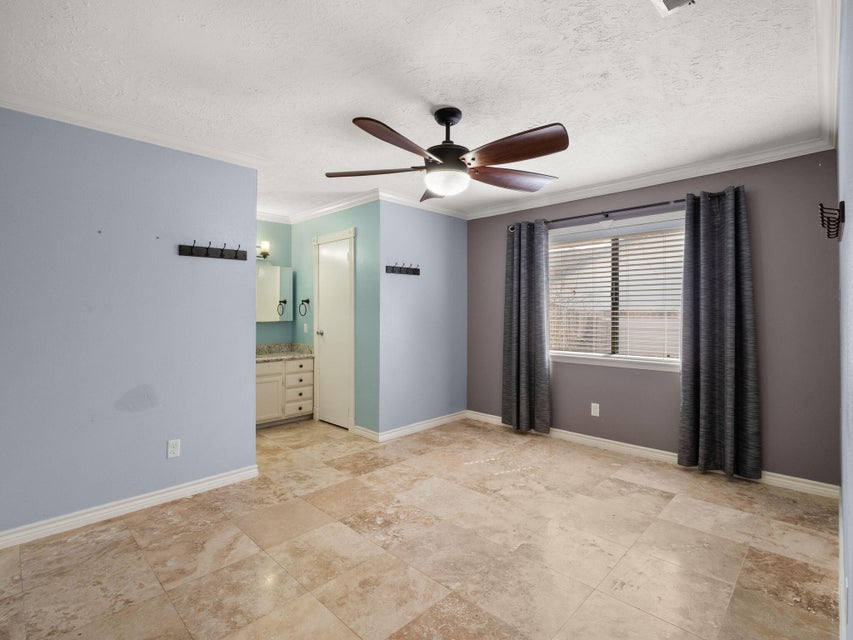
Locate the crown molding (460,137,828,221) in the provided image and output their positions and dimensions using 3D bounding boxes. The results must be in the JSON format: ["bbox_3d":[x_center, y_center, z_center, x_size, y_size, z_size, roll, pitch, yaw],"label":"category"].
[{"bbox_3d":[1.578,-1.194,3.604,3.030,0.085,0.085,1,2,42],"label":"crown molding"}]

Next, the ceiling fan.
[{"bbox_3d":[0.108,-0.966,2.320,1.430,0.480,1.420,1,2,42],"label":"ceiling fan"}]

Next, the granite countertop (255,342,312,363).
[{"bbox_3d":[-1.965,0.383,4.397,1.250,0.160,0.540,-1,2,-44],"label":"granite countertop"}]

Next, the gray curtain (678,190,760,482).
[{"bbox_3d":[2.222,0.092,2.991,0.500,2.160,0.140,1,2,42],"label":"gray curtain"}]

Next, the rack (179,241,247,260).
[{"bbox_3d":[-1.488,-0.495,2.793,0.452,0.110,0.065,-1,2,-44],"label":"rack"}]

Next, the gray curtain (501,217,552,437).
[{"bbox_3d":[1.031,0.067,4.075,0.500,2.150,0.140,1,2,42],"label":"gray curtain"}]

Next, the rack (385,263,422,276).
[{"bbox_3d":[-0.208,-0.521,4.013,0.452,0.110,0.065,-1,2,-44],"label":"rack"}]

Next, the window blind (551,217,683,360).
[{"bbox_3d":[1.678,-0.250,3.620,1.240,1.150,0.060,1,2,42],"label":"window blind"}]

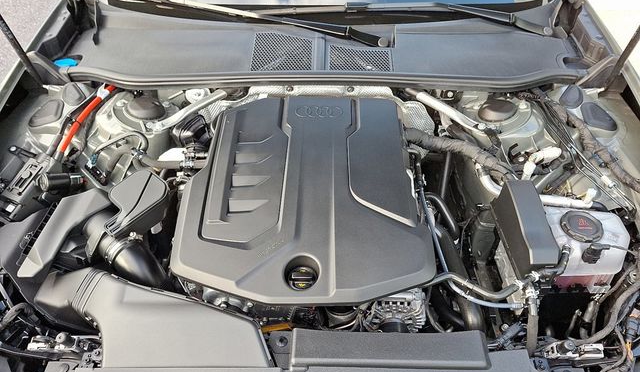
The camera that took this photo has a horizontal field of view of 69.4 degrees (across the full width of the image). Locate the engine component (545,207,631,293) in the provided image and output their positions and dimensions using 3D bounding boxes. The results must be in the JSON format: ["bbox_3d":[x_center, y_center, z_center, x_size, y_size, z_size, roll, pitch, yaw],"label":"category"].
[{"bbox_3d":[0.475,0.132,0.905,0.170,0.135,0.150,0,54,0],"label":"engine component"}]

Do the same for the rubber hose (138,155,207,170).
[{"bbox_3d":[-0.376,-0.057,1.179,0.170,0.028,0.033,3,54,2],"label":"rubber hose"}]

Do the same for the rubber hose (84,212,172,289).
[{"bbox_3d":[-0.446,0.152,1.076,0.205,0.100,0.090,34,61,22],"label":"rubber hose"}]

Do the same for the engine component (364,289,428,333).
[{"bbox_3d":[0.173,0.299,1.093,0.140,0.140,0.170,0,54,0],"label":"engine component"}]

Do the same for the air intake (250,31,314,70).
[{"bbox_3d":[-0.102,-0.363,1.253,0.165,0.022,0.135,0,60,0],"label":"air intake"}]

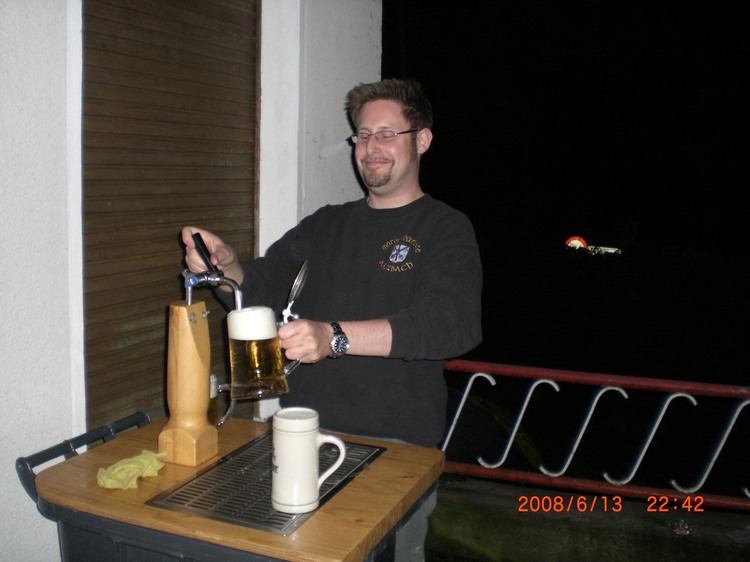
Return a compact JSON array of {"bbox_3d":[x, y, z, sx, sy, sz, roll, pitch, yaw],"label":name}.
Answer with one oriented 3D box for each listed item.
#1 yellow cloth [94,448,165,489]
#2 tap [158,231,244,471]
[{"bbox_3d":[-0.452,0.352,1.561,0.075,0.035,0.149,5,9,22],"label":"yellow cloth"},{"bbox_3d":[-0.332,0.137,1.630,0.162,0.450,0.088,4,8,15],"label":"tap"}]

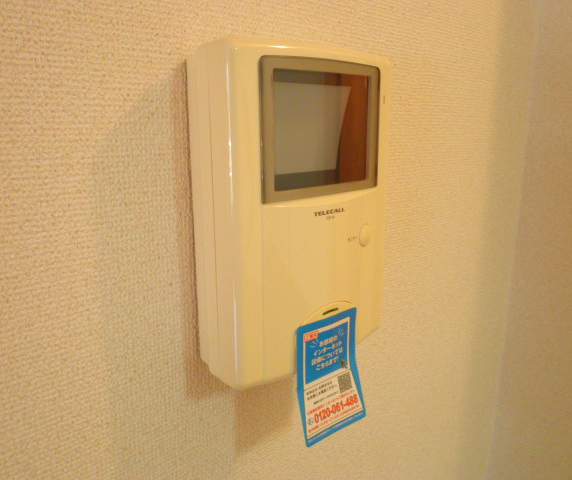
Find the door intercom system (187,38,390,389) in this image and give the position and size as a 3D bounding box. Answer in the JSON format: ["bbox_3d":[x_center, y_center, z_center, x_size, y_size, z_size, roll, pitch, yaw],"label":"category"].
[{"bbox_3d":[0.010,-0.017,0.344,0.140,0.214,0.048,-11,17,-38],"label":"door intercom system"}]

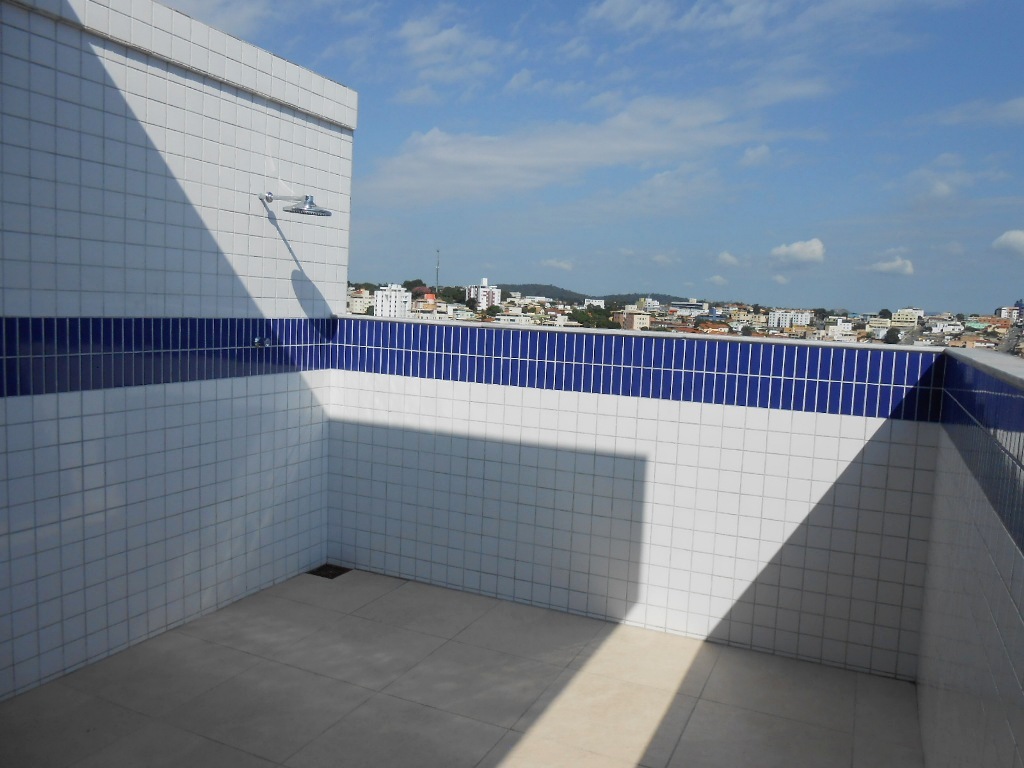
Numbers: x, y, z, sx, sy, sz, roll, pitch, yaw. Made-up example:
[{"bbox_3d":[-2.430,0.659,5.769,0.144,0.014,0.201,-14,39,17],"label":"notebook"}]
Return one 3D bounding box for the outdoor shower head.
[{"bbox_3d":[-1.113,-0.903,3.901,0.433,0.147,0.238,5,6,24],"label":"outdoor shower head"}]

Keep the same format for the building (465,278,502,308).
[{"bbox_3d":[-20.896,-66.746,571.023,20.000,23.000,18.000,-1,6,-32],"label":"building"}]

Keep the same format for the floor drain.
[{"bbox_3d":[-1.095,1.132,4.628,0.200,0.012,0.200,5,6,24],"label":"floor drain"}]

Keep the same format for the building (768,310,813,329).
[{"bbox_3d":[267.582,-62.261,740.756,41.000,17.000,13.000,4,5,19],"label":"building"}]

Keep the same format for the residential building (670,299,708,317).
[{"bbox_3d":[195.745,-85.041,850.845,41.000,19.000,18.000,3,5,8],"label":"residential building"}]

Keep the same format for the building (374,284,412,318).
[{"bbox_3d":[-69.827,-47.272,450.978,22.000,22.000,16.000,2,5,-9],"label":"building"}]

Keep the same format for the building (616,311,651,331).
[{"bbox_3d":[77.352,-40.320,500.667,14.000,15.000,19.000,0,6,-29],"label":"building"}]

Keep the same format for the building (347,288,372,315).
[{"bbox_3d":[-107.499,-57.600,540.845,19.000,19.000,15.000,1,5,-21],"label":"building"}]

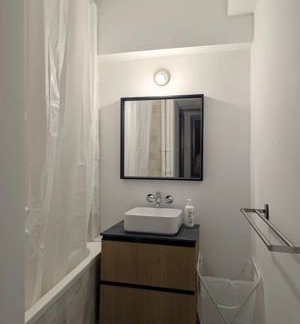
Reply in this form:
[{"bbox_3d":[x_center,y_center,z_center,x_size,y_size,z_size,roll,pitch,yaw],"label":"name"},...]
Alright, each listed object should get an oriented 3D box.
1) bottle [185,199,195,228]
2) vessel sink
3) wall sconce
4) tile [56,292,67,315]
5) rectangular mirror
[{"bbox_3d":[0.299,0.385,2.060,0.067,0.200,0.050,0,1,-9],"label":"bottle"},{"bbox_3d":[0.041,0.426,2.022,0.380,0.115,0.315,0,1,13],"label":"vessel sink"},{"bbox_3d":[0.096,-0.648,2.127,0.123,0.123,0.080,0,1,11],"label":"wall sconce"},{"bbox_3d":[-0.467,0.741,1.442,0.009,0.072,0.100,0,1,11],"label":"tile"},{"bbox_3d":[0.090,-0.183,2.159,0.648,0.647,0.035,0,1,11],"label":"rectangular mirror"}]

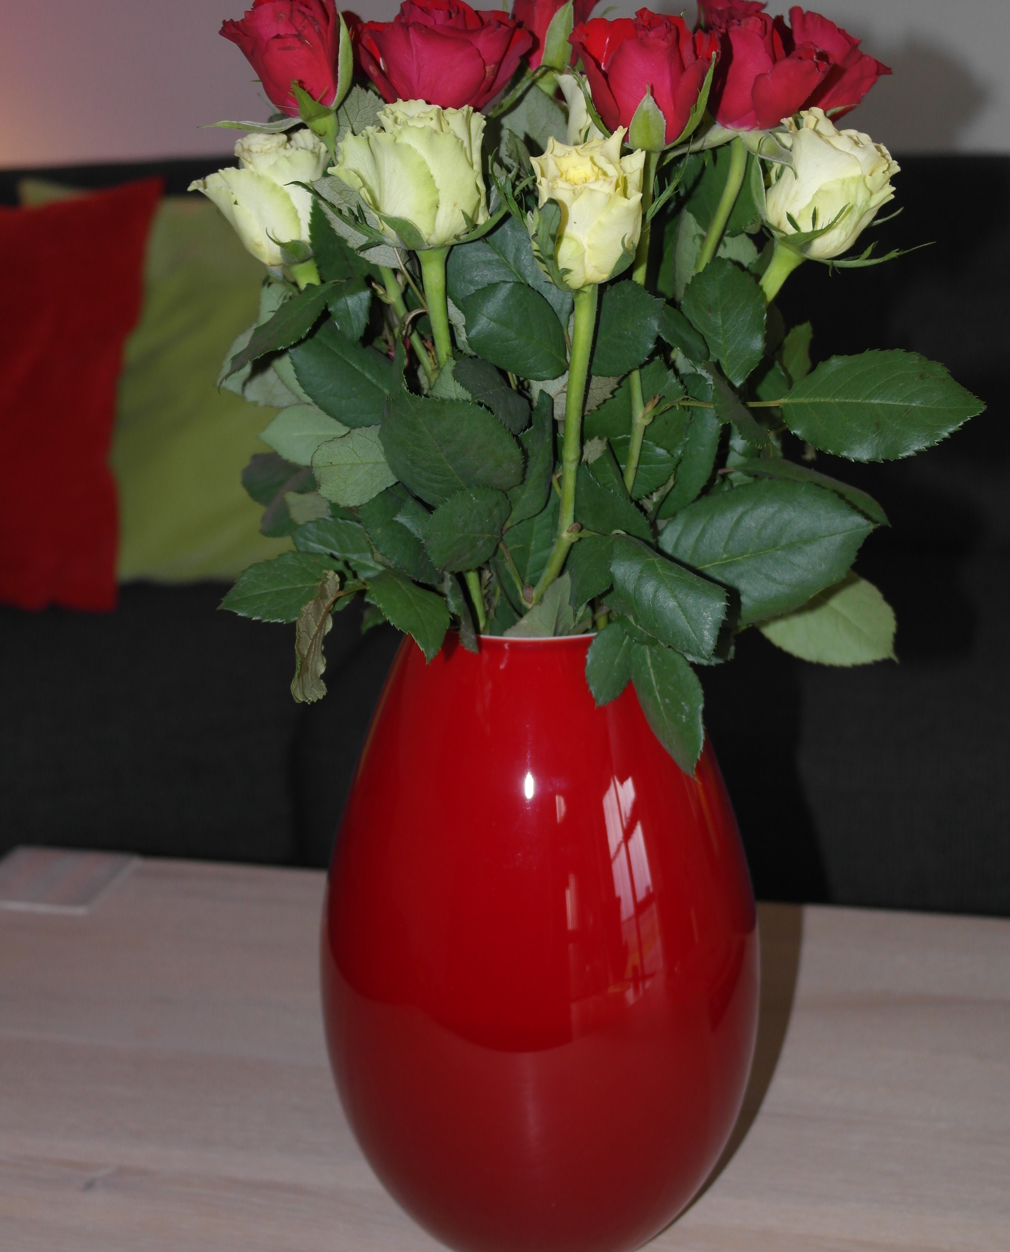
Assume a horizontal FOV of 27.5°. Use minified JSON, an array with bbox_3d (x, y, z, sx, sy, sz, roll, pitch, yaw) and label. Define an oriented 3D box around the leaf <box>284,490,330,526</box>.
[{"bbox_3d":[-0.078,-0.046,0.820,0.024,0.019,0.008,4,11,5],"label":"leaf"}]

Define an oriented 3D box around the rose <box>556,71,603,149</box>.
[{"bbox_3d":[0.032,-0.186,0.750,0.034,0.043,0.034,-1,13,0],"label":"rose"}]

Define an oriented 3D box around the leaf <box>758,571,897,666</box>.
[{"bbox_3d":[0.133,-0.005,0.851,0.065,0.045,0.014,43,-4,-4],"label":"leaf"}]

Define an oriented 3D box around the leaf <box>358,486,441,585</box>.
[{"bbox_3d":[-0.038,-0.034,0.762,0.025,0.047,0.012,-27,-6,-2],"label":"leaf"}]

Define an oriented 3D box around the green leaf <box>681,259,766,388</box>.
[{"bbox_3d":[0.078,-0.108,0.735,0.029,0.047,0.012,-6,-9,-8],"label":"green leaf"}]

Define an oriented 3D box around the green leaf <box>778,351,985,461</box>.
[{"bbox_3d":[0.141,-0.082,0.770,0.078,0.043,0.011,2,-22,-2],"label":"green leaf"}]

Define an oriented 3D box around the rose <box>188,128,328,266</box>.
[{"bbox_3d":[-0.091,-0.159,0.765,0.050,0.050,0.047,-20,9,4],"label":"rose"}]

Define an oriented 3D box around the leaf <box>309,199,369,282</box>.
[{"bbox_3d":[-0.059,-0.142,0.765,0.026,0.035,0.009,-13,-9,12],"label":"leaf"}]

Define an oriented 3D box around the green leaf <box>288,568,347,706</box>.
[{"bbox_3d":[-0.069,0.004,0.750,0.015,0.049,0.015,12,-6,1],"label":"green leaf"}]

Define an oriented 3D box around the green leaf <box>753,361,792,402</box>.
[{"bbox_3d":[0.106,-0.096,0.810,0.019,0.021,0.008,11,6,-5],"label":"green leaf"}]

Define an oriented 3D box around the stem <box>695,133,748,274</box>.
[{"bbox_3d":[0.076,-0.148,0.725,0.009,0.050,0.009,18,7,0],"label":"stem"}]

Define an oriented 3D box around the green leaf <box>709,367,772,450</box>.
[{"bbox_3d":[0.087,-0.080,0.760,0.012,0.040,0.018,-43,-10,34],"label":"green leaf"}]

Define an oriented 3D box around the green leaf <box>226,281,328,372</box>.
[{"bbox_3d":[-0.082,-0.108,0.750,0.055,0.013,0.030,-40,30,-1],"label":"green leaf"}]

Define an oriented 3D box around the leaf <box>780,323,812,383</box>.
[{"bbox_3d":[0.105,-0.099,0.750,0.014,0.024,0.008,7,6,-17],"label":"leaf"}]

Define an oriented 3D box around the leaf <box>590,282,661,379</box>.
[{"bbox_3d":[0.043,-0.108,0.755,0.028,0.037,0.014,11,6,-4],"label":"leaf"}]

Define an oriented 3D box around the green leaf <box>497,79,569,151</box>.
[{"bbox_3d":[0.011,-0.190,0.777,0.029,0.032,0.012,12,6,-1],"label":"green leaf"}]

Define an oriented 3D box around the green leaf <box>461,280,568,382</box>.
[{"bbox_3d":[0.003,-0.107,0.745,0.039,0.039,0.010,6,-24,0],"label":"green leaf"}]

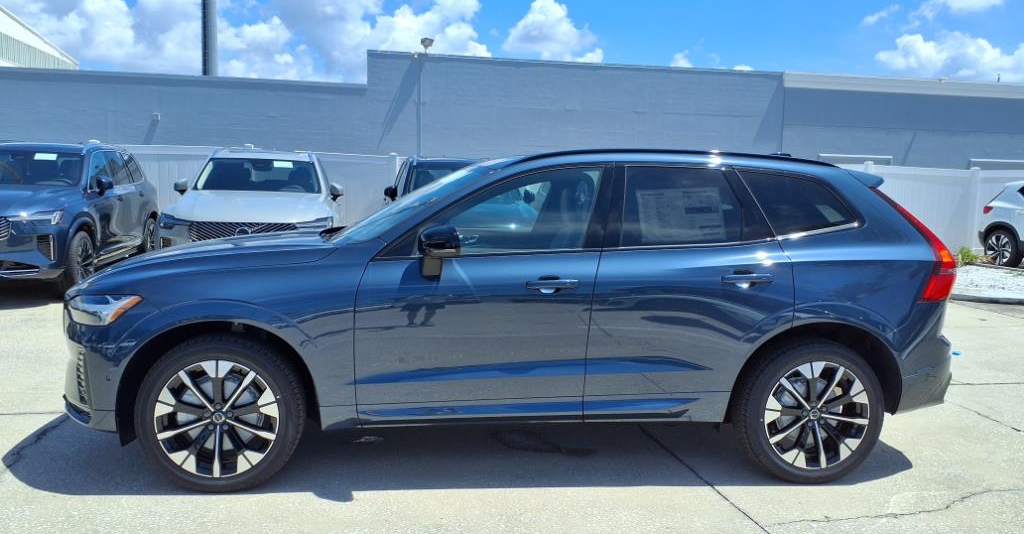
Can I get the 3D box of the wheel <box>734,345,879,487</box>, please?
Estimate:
[{"bbox_3d":[1.496,0.715,4.050,0.738,0.738,0.255,1,4,-6],"label":"wheel"}]

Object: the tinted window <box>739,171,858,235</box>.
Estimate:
[{"bbox_3d":[1.474,-0.319,4.124,0.617,0.386,0.055,0,-20,-10],"label":"tinted window"}]

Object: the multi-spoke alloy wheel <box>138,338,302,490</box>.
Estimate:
[{"bbox_3d":[-1.354,0.678,3.758,0.738,0.738,0.255,1,4,-6],"label":"multi-spoke alloy wheel"}]

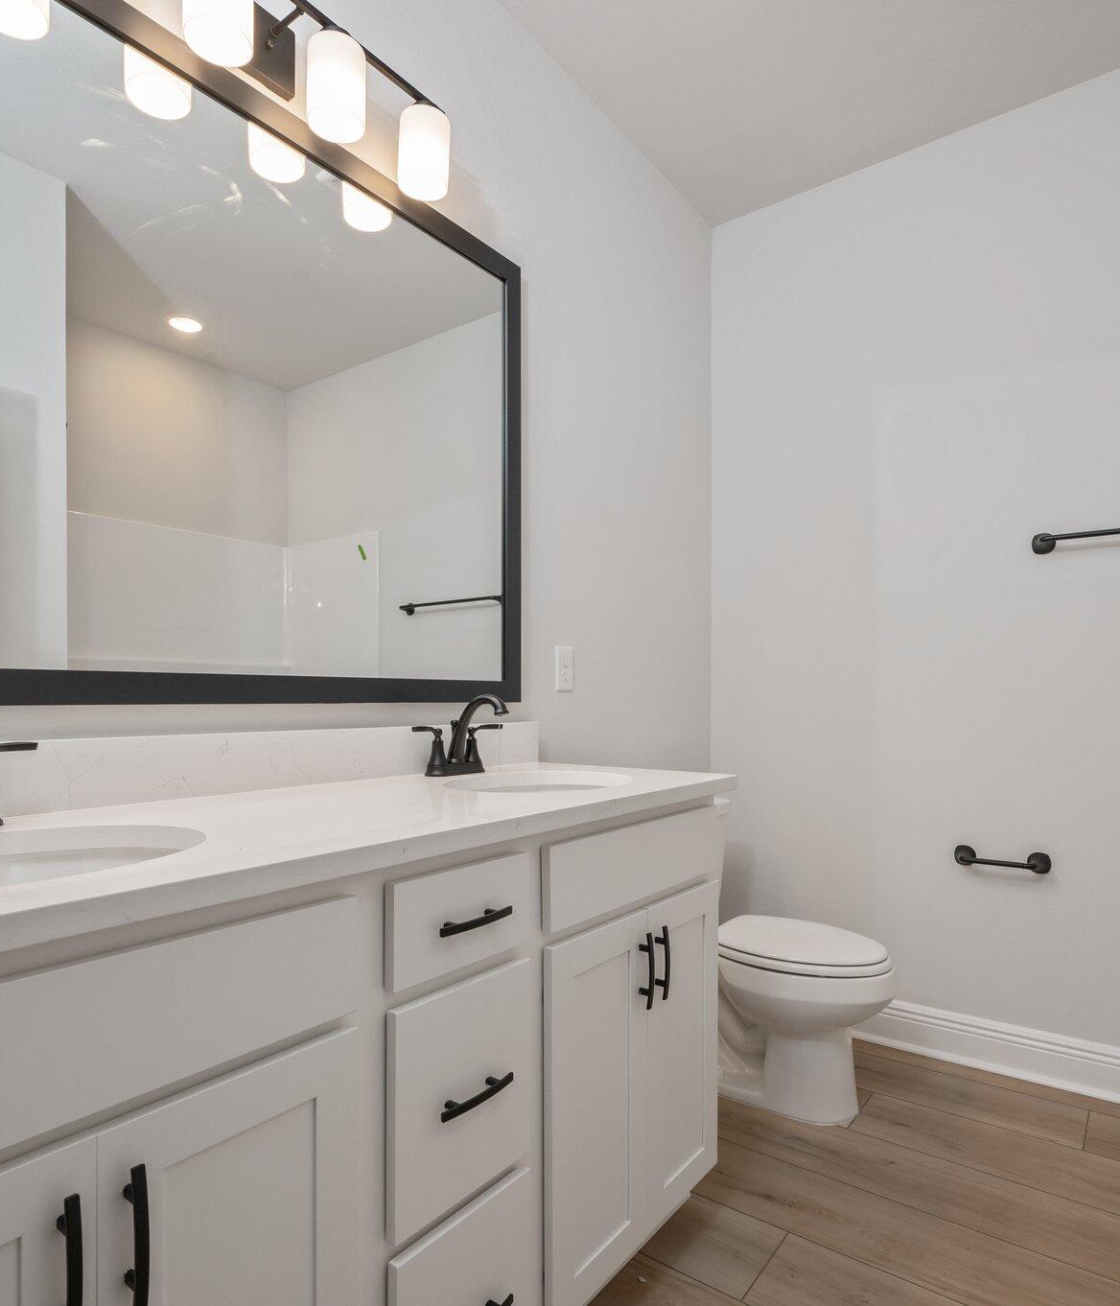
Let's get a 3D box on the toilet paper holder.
[{"bbox_3d":[1.256,0.590,2.173,0.235,0.057,0.080,-2,-3,37],"label":"toilet paper holder"}]

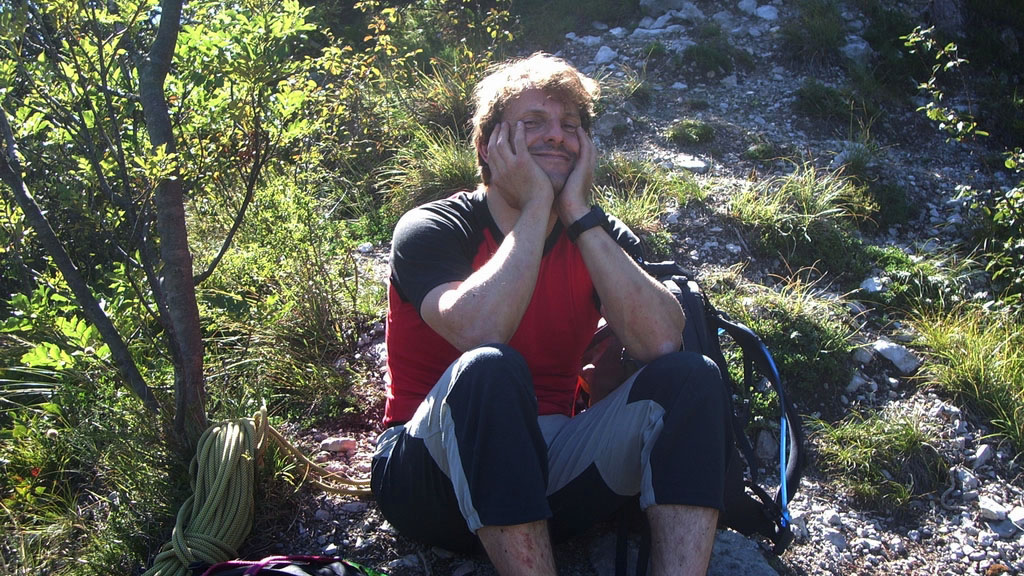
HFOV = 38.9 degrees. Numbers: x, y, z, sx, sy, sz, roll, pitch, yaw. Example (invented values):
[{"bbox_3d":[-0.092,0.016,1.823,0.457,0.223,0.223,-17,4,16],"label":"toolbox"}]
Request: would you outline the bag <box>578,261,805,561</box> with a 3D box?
[{"bbox_3d":[0.298,0.203,2.420,0.310,0.455,0.270,-10,12,-10],"label":"bag"}]

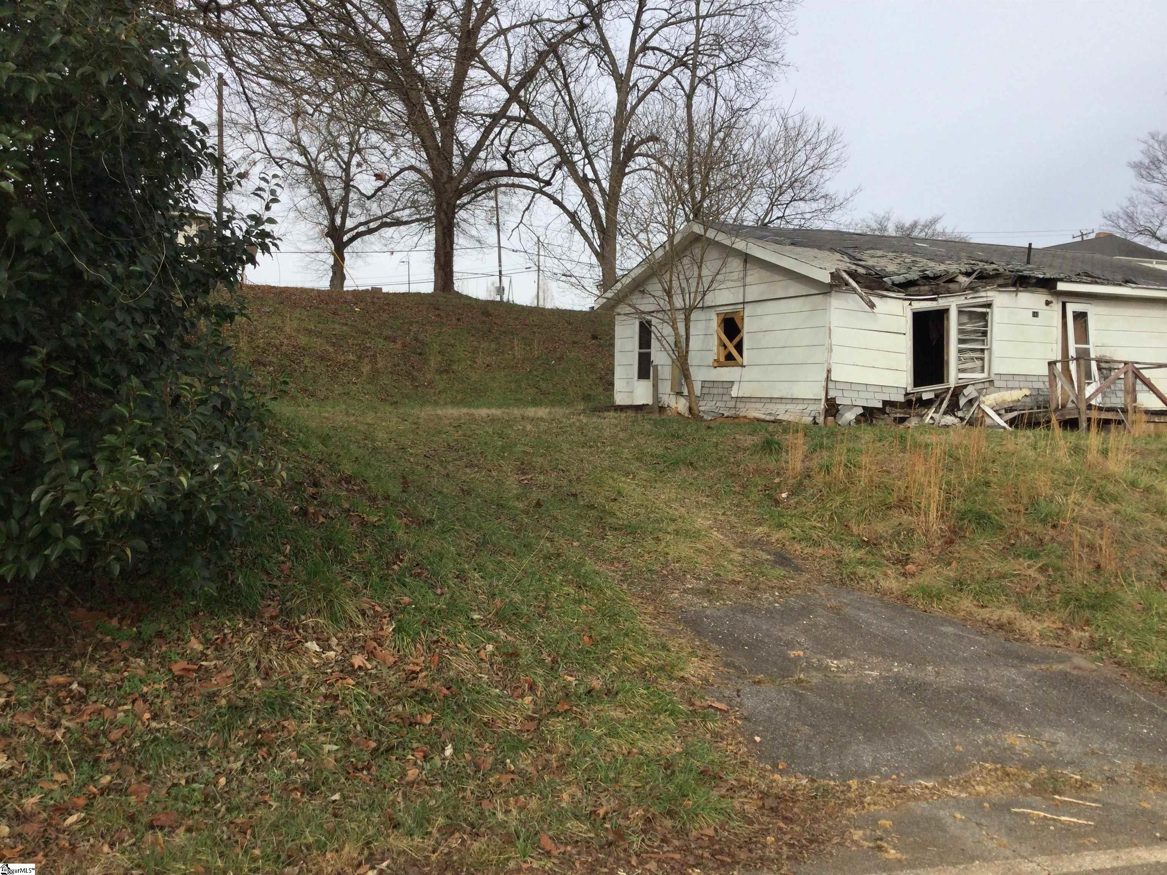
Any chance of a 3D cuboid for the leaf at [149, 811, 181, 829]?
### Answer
[{"bbox_3d":[-1.405,1.279,3.500,0.108,0.033,0.085,-2,4,-22],"label":"leaf"}]

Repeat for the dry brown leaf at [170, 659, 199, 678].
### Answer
[{"bbox_3d":[-1.851,1.073,4.850,0.133,0.052,0.115,-1,4,-21],"label":"dry brown leaf"}]

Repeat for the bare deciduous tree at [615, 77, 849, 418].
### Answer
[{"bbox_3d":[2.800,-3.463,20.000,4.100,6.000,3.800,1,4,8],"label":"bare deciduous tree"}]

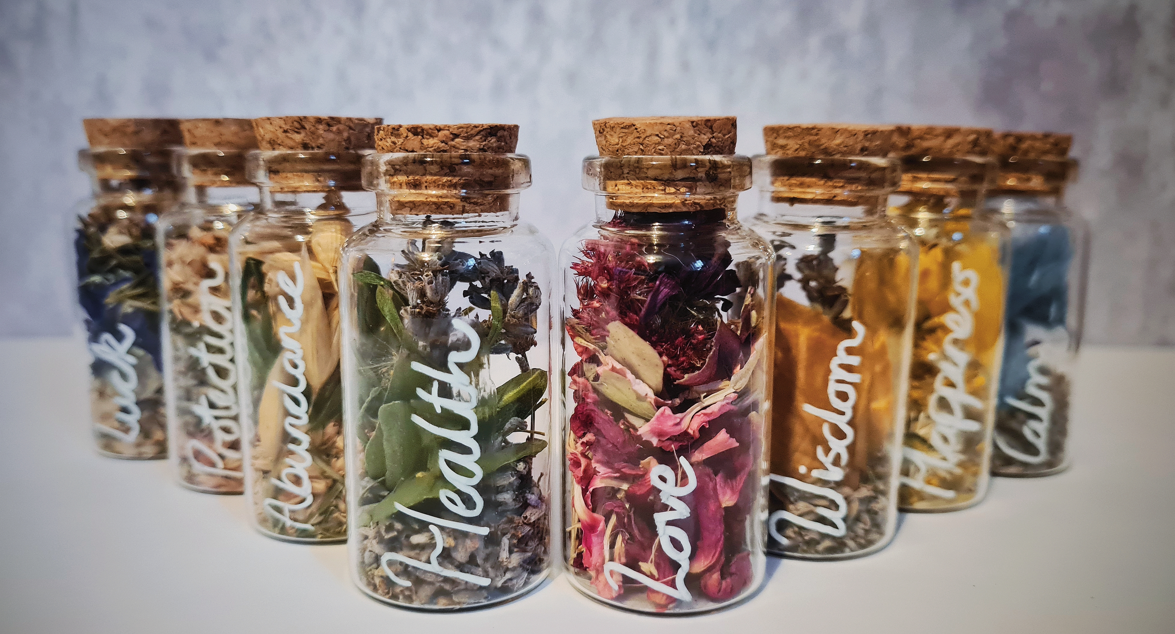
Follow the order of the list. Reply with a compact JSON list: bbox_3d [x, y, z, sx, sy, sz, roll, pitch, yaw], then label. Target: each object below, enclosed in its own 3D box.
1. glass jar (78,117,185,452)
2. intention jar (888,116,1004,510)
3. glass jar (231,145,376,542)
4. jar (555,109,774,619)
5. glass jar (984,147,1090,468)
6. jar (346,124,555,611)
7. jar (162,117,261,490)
[{"bbox_3d":[-0.085,-0.006,0.175,0.028,0.063,0.028,0,11,0],"label":"glass jar"},{"bbox_3d":[0.057,-0.001,0.153,0.028,0.062,0.028,0,11,0],"label":"intention jar"},{"bbox_3d":[-0.041,0.001,0.139,0.028,0.063,0.028,0,11,0],"label":"glass jar"},{"bbox_3d":[0.010,0.005,0.119,0.028,0.062,0.028,0,11,0],"label":"jar"},{"bbox_3d":[0.079,-0.003,0.169,0.028,0.062,0.028,0,11,0],"label":"glass jar"},{"bbox_3d":[-0.019,0.005,0.120,0.028,0.061,0.028,0,11,0],"label":"jar"},{"bbox_3d":[-0.060,-0.003,0.158,0.028,0.063,0.028,0,11,0],"label":"jar"}]

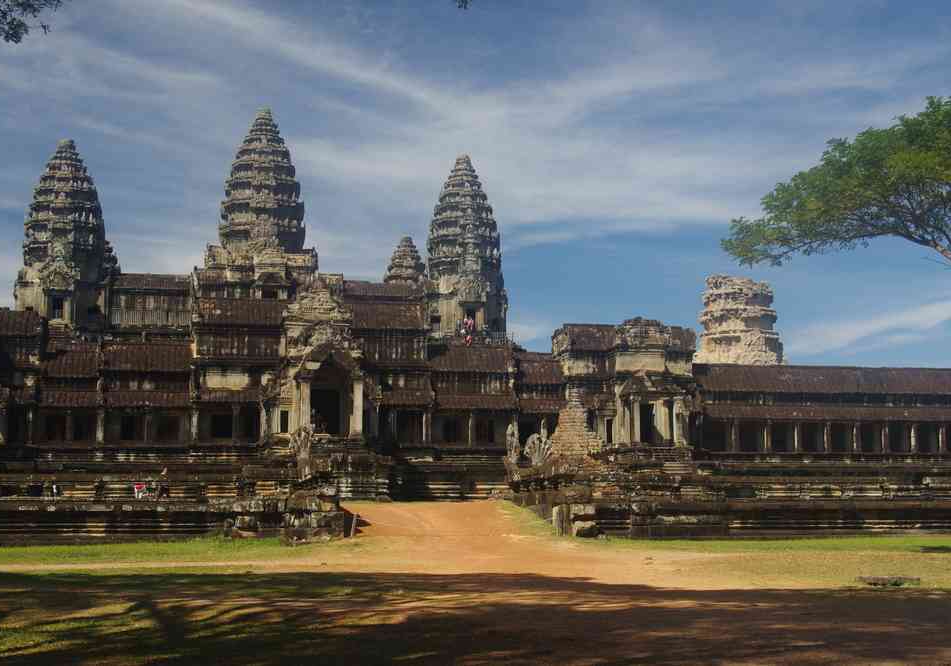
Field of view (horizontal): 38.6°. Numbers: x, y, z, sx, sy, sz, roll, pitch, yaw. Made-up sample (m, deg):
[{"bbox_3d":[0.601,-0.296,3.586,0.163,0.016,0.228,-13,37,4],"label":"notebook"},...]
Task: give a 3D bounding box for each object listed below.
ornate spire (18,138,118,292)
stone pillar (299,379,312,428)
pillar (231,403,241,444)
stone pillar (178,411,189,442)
[{"bbox_3d":[-49.446,-13.797,164.379,9.300,19.960,9.300,1,-8,-12],"label":"ornate spire"},{"bbox_3d":[-11.286,4.941,90.263,0.800,3.860,0.800,1,-8,-12],"label":"stone pillar"},{"bbox_3d":[-15.532,5.869,88.173,0.520,2.715,0.520,1,-8,-11],"label":"pillar"},{"bbox_3d":[-18.894,6.050,87.975,0.500,2.064,0.500,1,-8,-11],"label":"stone pillar"}]

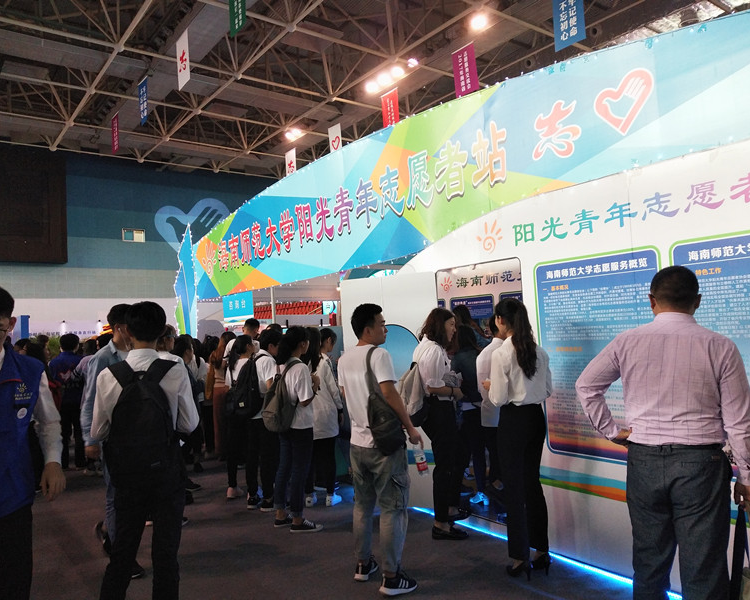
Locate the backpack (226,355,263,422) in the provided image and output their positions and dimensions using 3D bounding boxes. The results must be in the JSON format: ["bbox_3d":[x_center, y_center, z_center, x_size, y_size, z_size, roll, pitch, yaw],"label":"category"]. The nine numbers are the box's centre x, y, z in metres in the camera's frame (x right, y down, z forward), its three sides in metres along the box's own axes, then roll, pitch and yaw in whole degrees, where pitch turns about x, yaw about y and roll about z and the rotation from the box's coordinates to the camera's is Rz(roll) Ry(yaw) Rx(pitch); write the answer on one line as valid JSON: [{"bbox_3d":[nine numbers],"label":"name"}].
[{"bbox_3d":[-1.191,0.795,5.400,0.330,0.530,0.240,-6,-5,37],"label":"backpack"}]

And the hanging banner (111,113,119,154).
[{"bbox_3d":[-12.250,-7.840,28.455,0.030,1.750,0.998,0,-5,-37],"label":"hanging banner"}]

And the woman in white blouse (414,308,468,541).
[{"bbox_3d":[0.492,0.903,4.450,0.380,1.660,0.440,-2,-4,-10],"label":"woman in white blouse"}]

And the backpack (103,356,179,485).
[{"bbox_3d":[-1.037,0.542,2.680,0.330,0.530,0.210,-2,-4,-6],"label":"backpack"}]

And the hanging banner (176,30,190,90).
[{"bbox_3d":[-6.554,-8.225,20.615,0.030,1.750,1.050,0,-5,-37],"label":"hanging banner"}]

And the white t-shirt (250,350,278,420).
[{"bbox_3d":[-1.043,0.785,5.520,0.270,0.650,0.440,1,-5,-42],"label":"white t-shirt"}]

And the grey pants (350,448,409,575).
[{"bbox_3d":[0.027,1.230,3.650,0.310,0.870,0.400,1,-6,-44],"label":"grey pants"}]

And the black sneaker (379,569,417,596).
[{"bbox_3d":[0.150,1.643,3.540,0.270,0.110,0.100,0,-5,-37],"label":"black sneaker"}]

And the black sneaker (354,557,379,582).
[{"bbox_3d":[-0.038,1.672,3.820,0.100,0.110,0.270,-4,-4,17],"label":"black sneaker"}]

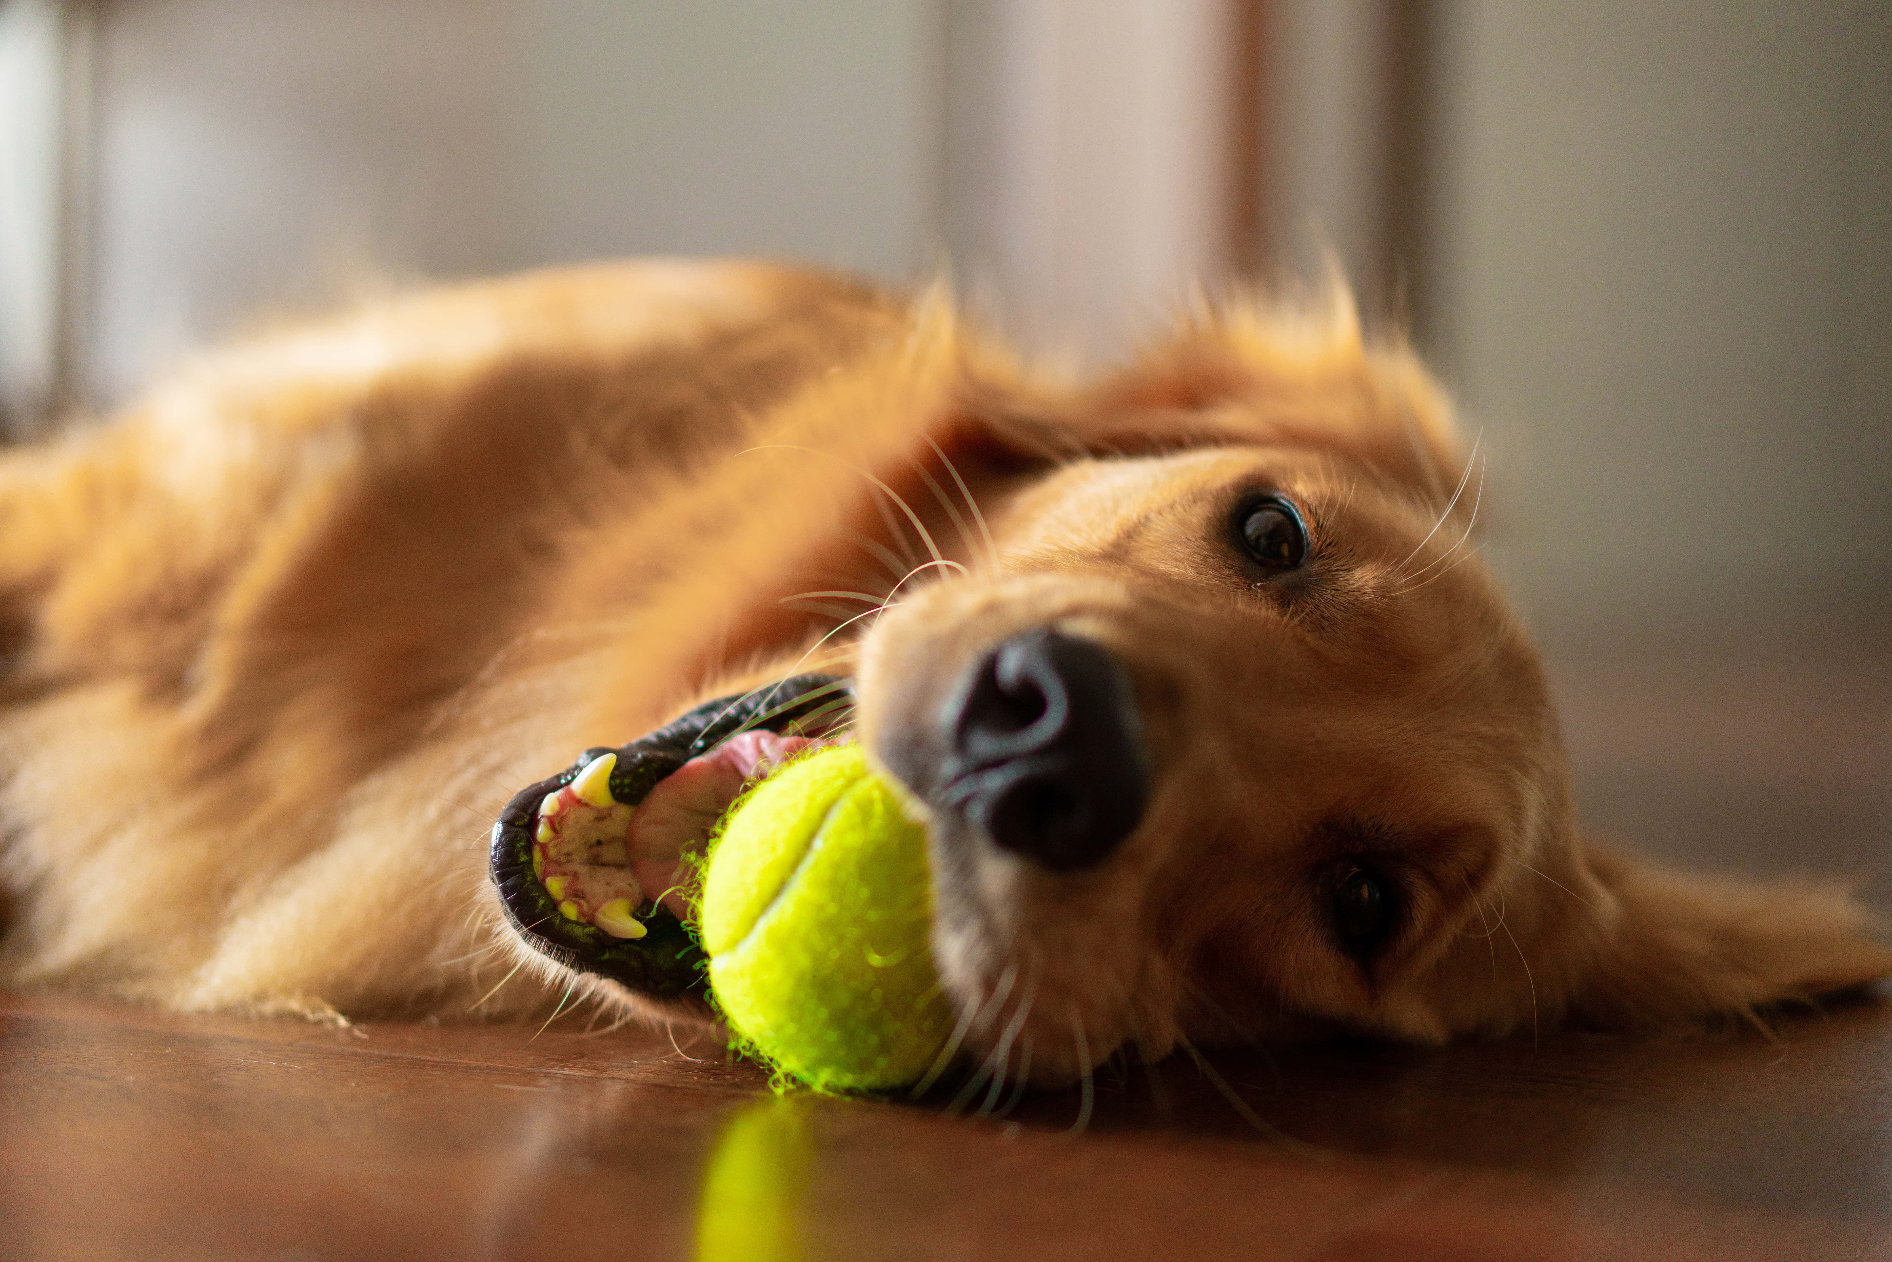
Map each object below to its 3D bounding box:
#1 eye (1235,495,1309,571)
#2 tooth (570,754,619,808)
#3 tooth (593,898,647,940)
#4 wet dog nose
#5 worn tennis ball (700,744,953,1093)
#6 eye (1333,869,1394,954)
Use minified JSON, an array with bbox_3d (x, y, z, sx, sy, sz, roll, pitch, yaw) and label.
[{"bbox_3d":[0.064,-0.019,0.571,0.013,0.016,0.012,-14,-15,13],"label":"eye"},{"bbox_3d":[-0.069,0.029,0.562,0.008,0.012,0.008,10,40,-25],"label":"tooth"},{"bbox_3d":[-0.064,0.056,0.562,0.008,0.008,0.011,-19,34,-32],"label":"tooth"},{"bbox_3d":[0.017,0.021,0.505,0.030,0.042,0.026,-17,-5,23],"label":"wet dog nose"},{"bbox_3d":[-0.014,0.056,0.562,0.067,0.067,0.067,1,2,0],"label":"worn tennis ball"},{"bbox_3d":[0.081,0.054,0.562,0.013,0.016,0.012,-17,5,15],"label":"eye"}]

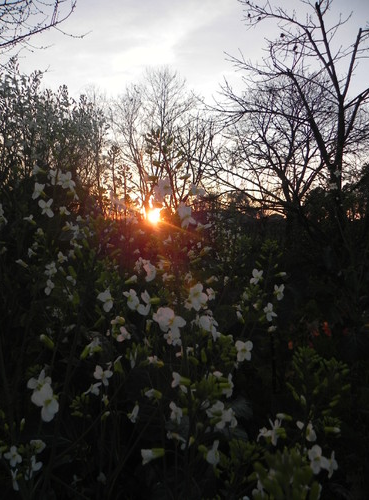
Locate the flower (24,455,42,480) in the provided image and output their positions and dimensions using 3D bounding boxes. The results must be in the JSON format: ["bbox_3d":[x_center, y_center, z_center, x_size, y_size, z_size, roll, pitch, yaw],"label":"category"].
[{"bbox_3d":[-0.170,0.243,0.419,0.016,0.029,0.025,4,6,41],"label":"flower"}]

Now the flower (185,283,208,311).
[{"bbox_3d":[0.013,0.050,0.403,0.025,0.029,0.015,-1,5,-9],"label":"flower"}]

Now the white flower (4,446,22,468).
[{"bbox_3d":[-0.243,0.292,0.531,0.026,0.029,0.013,0,5,-6],"label":"white flower"}]

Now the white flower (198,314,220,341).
[{"bbox_3d":[0.027,0.086,0.419,0.026,0.029,0.017,-4,6,-38],"label":"white flower"}]

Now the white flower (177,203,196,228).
[{"bbox_3d":[0.002,-0.038,0.419,0.025,0.029,0.016,-2,5,-20],"label":"white flower"}]

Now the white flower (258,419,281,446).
[{"bbox_3d":[0.091,0.196,0.403,0.022,0.029,0.026,-3,6,-30],"label":"white flower"}]

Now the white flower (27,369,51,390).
[{"bbox_3d":[-0.162,0.147,0.419,0.027,0.028,0.016,1,5,12],"label":"white flower"}]

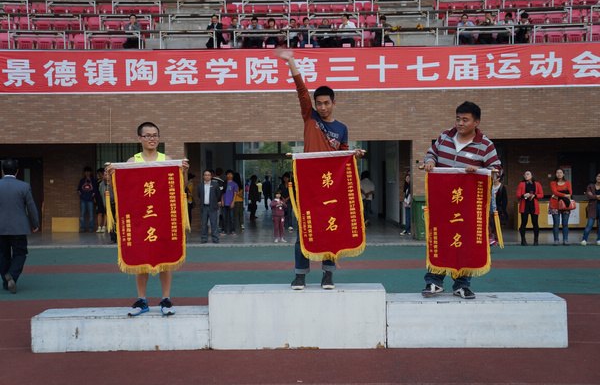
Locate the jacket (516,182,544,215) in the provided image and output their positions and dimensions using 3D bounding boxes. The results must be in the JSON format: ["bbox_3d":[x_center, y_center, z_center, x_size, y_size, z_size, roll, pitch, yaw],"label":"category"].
[{"bbox_3d":[5.071,0.128,15.400,0.590,0.730,0.340,0,1,15],"label":"jacket"}]

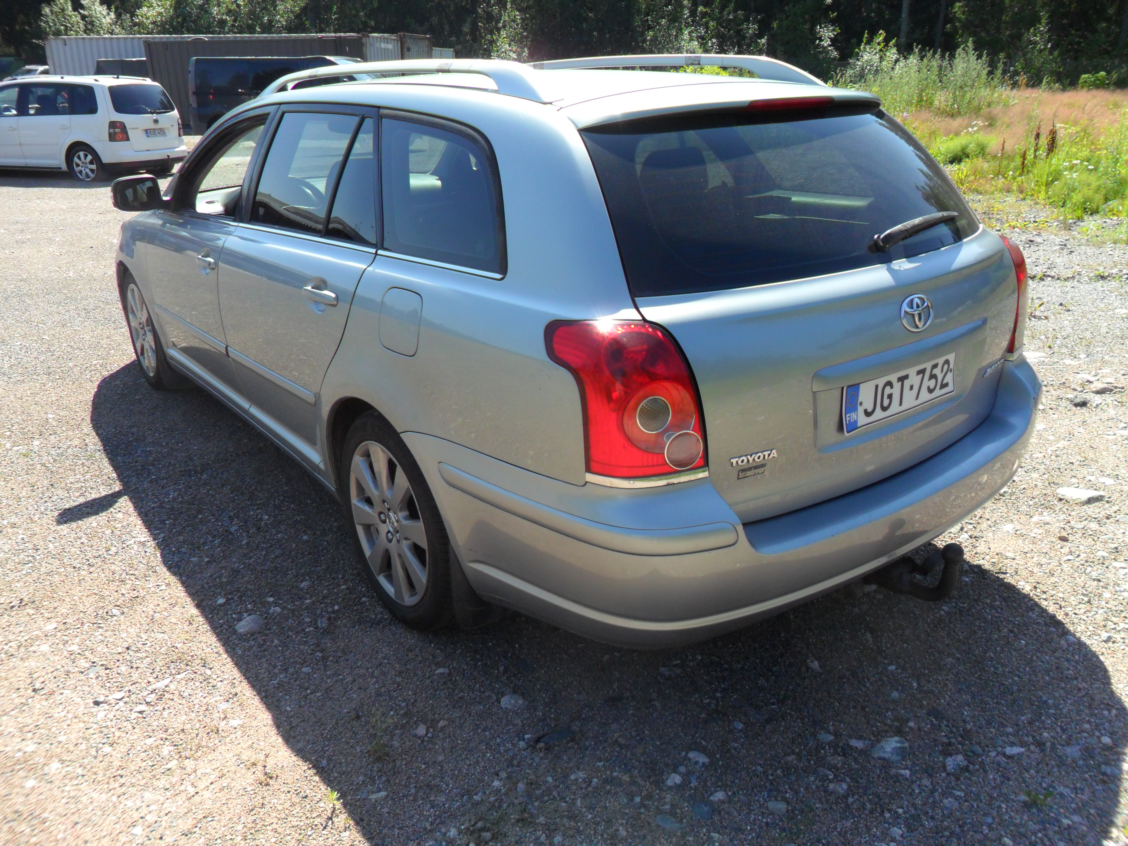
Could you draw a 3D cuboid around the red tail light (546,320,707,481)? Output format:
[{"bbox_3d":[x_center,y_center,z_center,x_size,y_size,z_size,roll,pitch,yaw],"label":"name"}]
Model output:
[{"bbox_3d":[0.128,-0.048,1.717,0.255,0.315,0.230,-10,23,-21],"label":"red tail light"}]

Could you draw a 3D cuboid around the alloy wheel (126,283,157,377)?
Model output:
[{"bbox_3d":[-2.085,-0.489,4.542,0.180,0.470,0.470,-17,26,-34],"label":"alloy wheel"}]

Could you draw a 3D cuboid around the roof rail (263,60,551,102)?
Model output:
[{"bbox_3d":[-0.590,-1.043,2.691,0.085,0.120,1.860,-17,26,-34],"label":"roof rail"}]

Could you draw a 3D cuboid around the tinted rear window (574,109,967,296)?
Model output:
[{"bbox_3d":[0.578,-0.562,2.122,1.290,0.467,0.049,-17,-17,-34],"label":"tinted rear window"}]

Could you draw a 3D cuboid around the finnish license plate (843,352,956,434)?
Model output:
[{"bbox_3d":[0.785,-0.082,2.037,0.442,0.118,0.012,-17,20,-34],"label":"finnish license plate"}]

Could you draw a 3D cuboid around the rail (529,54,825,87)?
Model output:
[{"bbox_3d":[0.180,-1.278,3.240,0.085,0.120,1.860,-17,26,-34],"label":"rail"}]

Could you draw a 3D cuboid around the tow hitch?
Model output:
[{"bbox_3d":[0.836,0.334,2.126,0.090,0.180,0.245,-17,26,-34],"label":"tow hitch"}]

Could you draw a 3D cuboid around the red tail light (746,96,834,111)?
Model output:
[{"bbox_3d":[0.531,-0.761,2.103,0.325,0.030,0.045,-17,26,-34],"label":"red tail light"}]

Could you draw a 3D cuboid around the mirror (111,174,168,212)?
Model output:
[{"bbox_3d":[-1.699,-0.918,3.510,0.220,0.145,0.125,-17,26,-34],"label":"mirror"}]

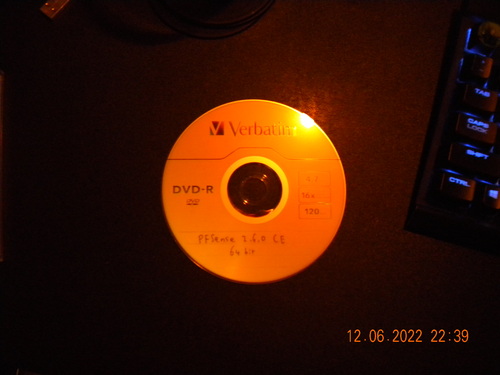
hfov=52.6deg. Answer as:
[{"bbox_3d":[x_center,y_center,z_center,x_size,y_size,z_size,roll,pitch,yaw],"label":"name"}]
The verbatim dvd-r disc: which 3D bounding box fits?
[{"bbox_3d":[0.003,0.001,0.329,0.120,0.001,0.120,0,84,-3],"label":"verbatim dvd-r disc"}]

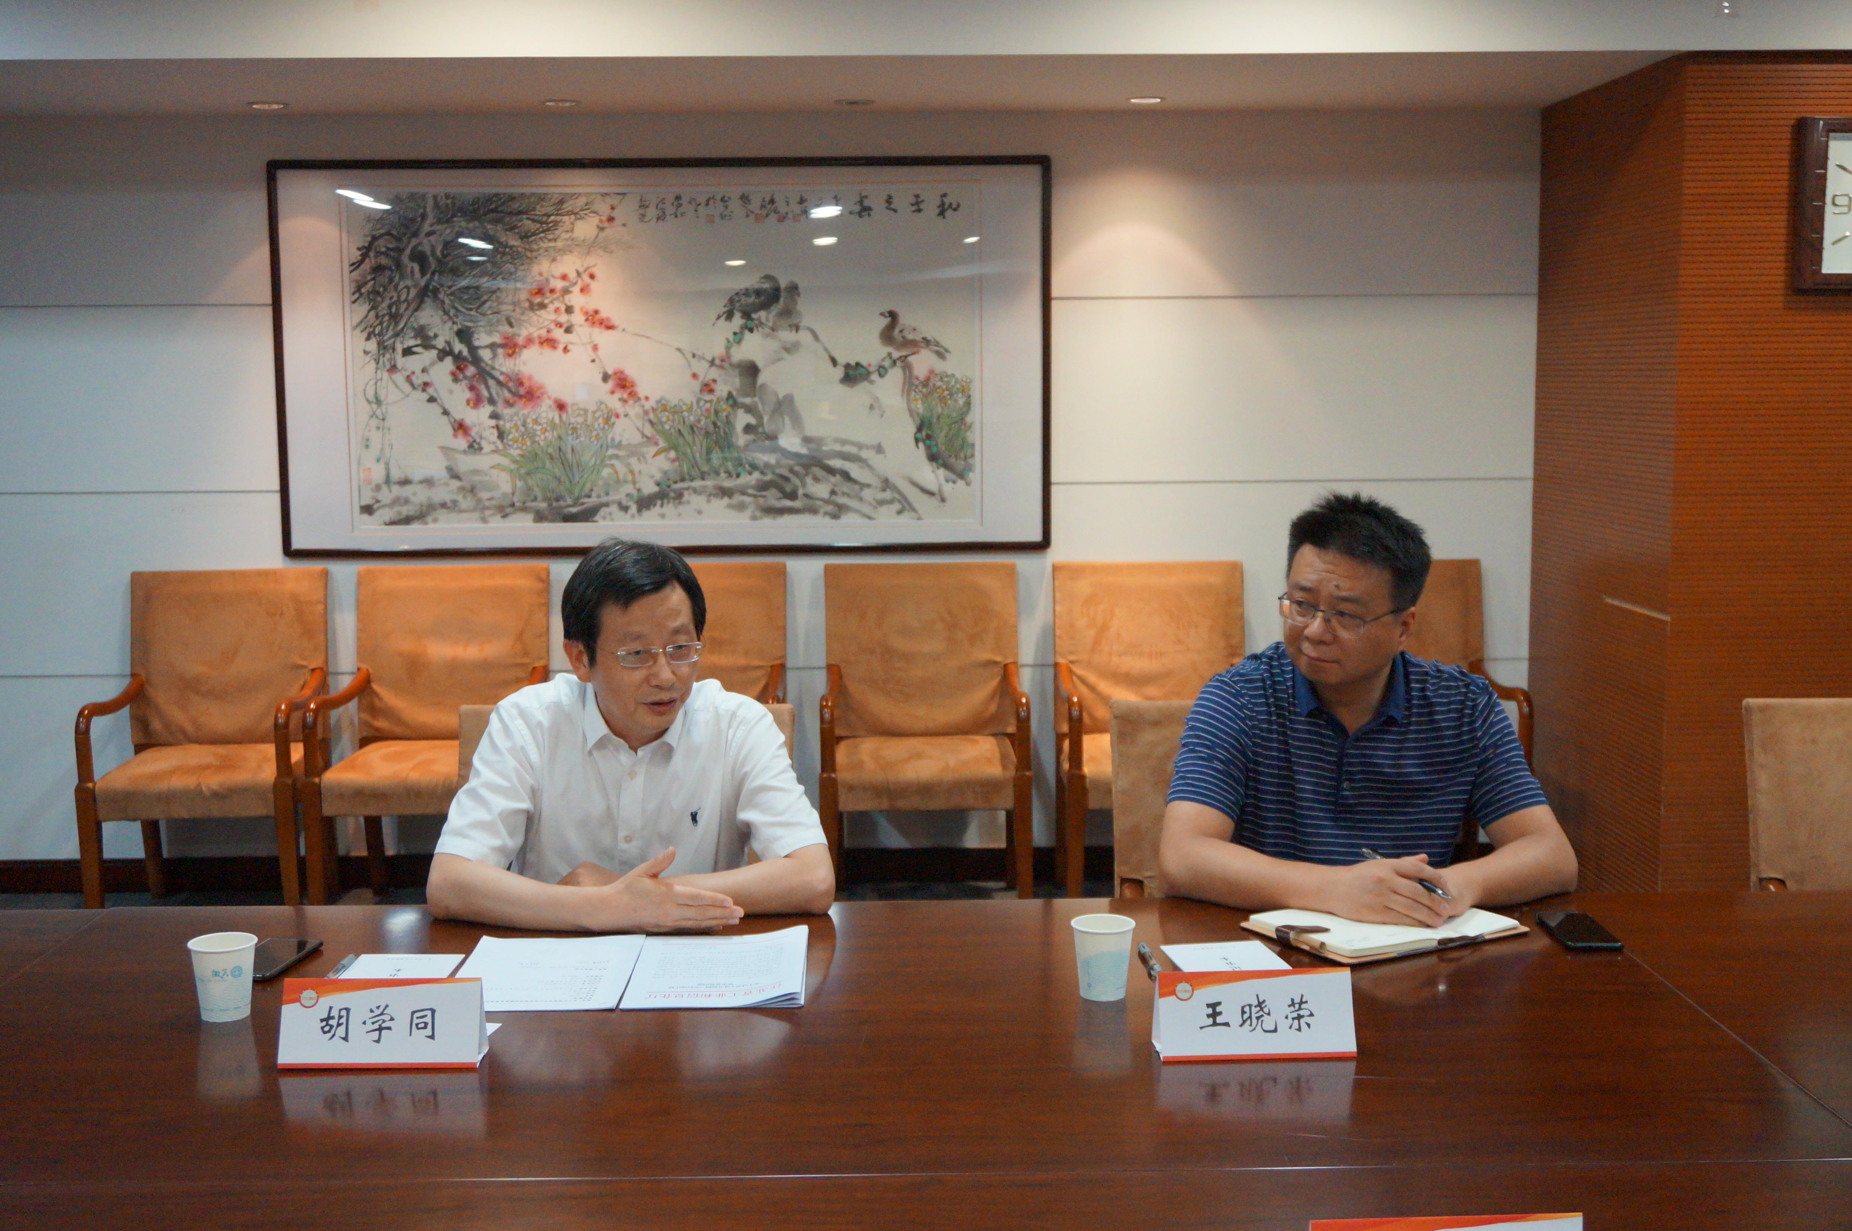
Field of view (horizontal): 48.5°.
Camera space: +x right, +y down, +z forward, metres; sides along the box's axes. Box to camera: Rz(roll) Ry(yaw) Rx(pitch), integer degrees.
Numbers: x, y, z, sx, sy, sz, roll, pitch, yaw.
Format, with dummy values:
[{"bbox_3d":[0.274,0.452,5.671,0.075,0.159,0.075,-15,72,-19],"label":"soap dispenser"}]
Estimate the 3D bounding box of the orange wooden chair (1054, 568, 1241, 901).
[{"bbox_3d":[0.640,0.339,5.613,0.575,0.945,0.610,-1,7,-1],"label":"orange wooden chair"}]

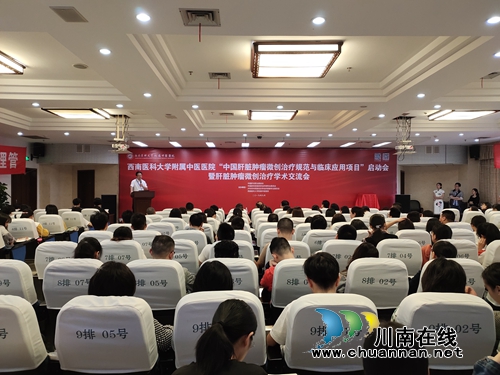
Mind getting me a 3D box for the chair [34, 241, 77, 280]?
[{"bbox_3d":[-1.840,1.016,3.530,0.540,0.970,0.600,0,0,0],"label":"chair"}]

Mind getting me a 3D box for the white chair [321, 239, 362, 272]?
[{"bbox_3d":[0.935,1.016,3.530,0.540,0.970,0.600,0,0,0],"label":"white chair"}]

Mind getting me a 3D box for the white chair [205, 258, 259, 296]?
[{"bbox_3d":[-0.158,0.992,2.638,0.520,0.975,0.580,0,0,-1],"label":"white chair"}]

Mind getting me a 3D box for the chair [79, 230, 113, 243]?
[{"bbox_3d":[-1.850,1.018,4.380,0.540,0.970,0.600,0,0,0],"label":"chair"}]

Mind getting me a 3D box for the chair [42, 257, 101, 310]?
[{"bbox_3d":[-1.420,1.075,2.970,0.520,0.990,0.600,0,0,-1],"label":"chair"}]

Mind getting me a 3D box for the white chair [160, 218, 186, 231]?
[{"bbox_3d":[-1.335,1.023,6.080,0.540,0.970,0.600,0,0,0],"label":"white chair"}]

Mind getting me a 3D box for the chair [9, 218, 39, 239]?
[{"bbox_3d":[-4.160,1.075,6.330,0.520,0.990,0.600,0,0,-3],"label":"chair"}]

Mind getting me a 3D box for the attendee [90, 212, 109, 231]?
[{"bbox_3d":[-1.916,0.894,4.314,0.480,1.172,0.700,0,0,-1],"label":"attendee"}]

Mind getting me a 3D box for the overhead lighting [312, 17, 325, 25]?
[{"bbox_3d":[0.598,-1.455,2.900,0.125,0.050,0.125,0,0,-1],"label":"overhead lighting"}]

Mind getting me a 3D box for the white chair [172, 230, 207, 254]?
[{"bbox_3d":[-0.815,1.075,4.740,0.520,0.990,0.600,0,0,-1],"label":"white chair"}]

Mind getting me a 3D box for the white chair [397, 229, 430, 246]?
[{"bbox_3d":[2.030,1.018,4.380,0.540,0.970,0.600,0,0,0],"label":"white chair"}]

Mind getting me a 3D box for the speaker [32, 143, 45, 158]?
[{"bbox_3d":[-6.907,-1.214,10.900,0.310,0.470,0.300,0,8,-28],"label":"speaker"}]

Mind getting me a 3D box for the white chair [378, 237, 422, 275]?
[{"bbox_3d":[1.617,1.075,3.870,0.520,0.990,0.600,0,0,-1],"label":"white chair"}]

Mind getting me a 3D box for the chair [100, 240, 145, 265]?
[{"bbox_3d":[-1.380,1.075,3.870,0.520,0.990,0.600,0,0,-1],"label":"chair"}]

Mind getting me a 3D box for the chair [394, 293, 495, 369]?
[{"bbox_3d":[1.013,0.992,1.873,0.520,0.975,0.580,0,0,-1],"label":"chair"}]

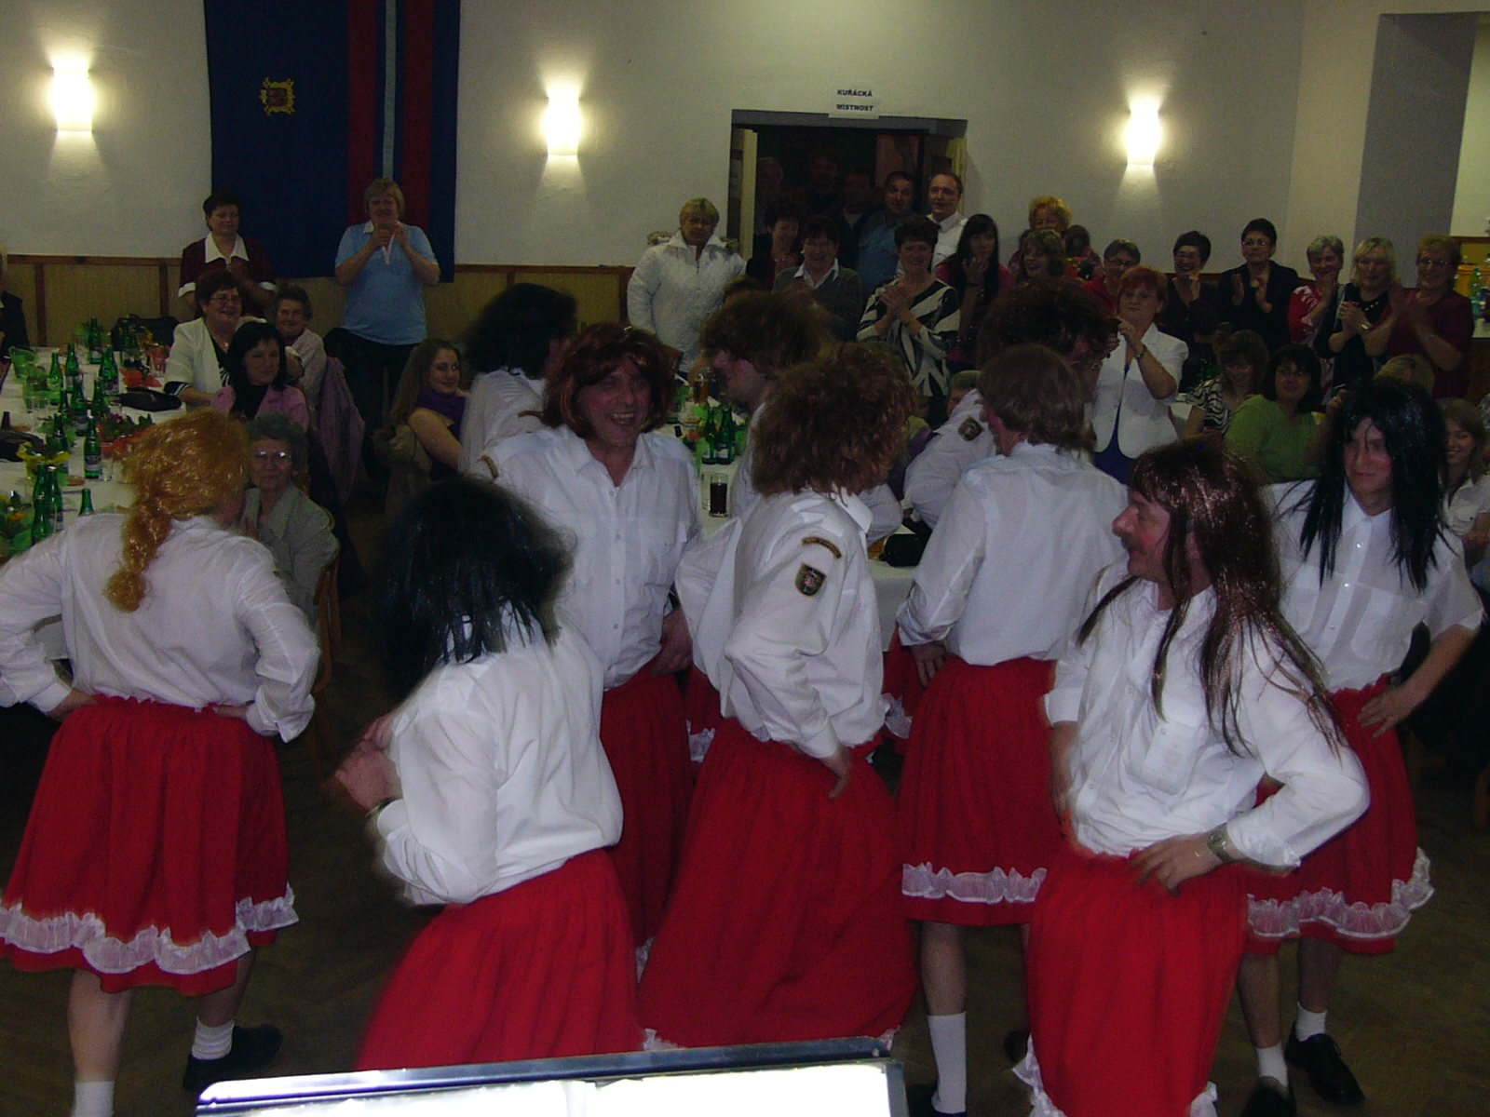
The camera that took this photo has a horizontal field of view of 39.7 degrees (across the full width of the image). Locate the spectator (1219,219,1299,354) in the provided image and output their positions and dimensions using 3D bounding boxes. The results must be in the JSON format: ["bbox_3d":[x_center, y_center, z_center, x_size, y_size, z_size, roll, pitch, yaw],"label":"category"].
[{"bbox_3d":[2.859,-1.115,11.845,0.500,1.638,0.380,5,14,10],"label":"spectator"}]

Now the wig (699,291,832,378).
[{"bbox_3d":[0.060,-0.587,5.500,0.330,0.250,0.280,-7,12,12],"label":"wig"}]

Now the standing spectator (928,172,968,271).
[{"bbox_3d":[1.043,-1.274,11.675,0.500,1.790,0.320,10,17,29],"label":"standing spectator"}]

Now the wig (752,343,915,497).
[{"bbox_3d":[0.165,-0.257,3.880,0.280,0.260,0.275,-11,20,-39],"label":"wig"}]

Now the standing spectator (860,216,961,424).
[{"bbox_3d":[0.813,-0.862,10.292,0.480,1.665,0.400,5,15,10],"label":"standing spectator"}]

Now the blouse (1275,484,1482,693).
[{"bbox_3d":[1.438,0.077,4.794,0.530,0.500,0.280,7,15,19],"label":"blouse"}]

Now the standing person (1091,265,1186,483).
[{"bbox_3d":[1.652,-0.431,8.820,0.460,1.620,0.400,12,17,33],"label":"standing person"}]

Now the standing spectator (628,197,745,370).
[{"bbox_3d":[-0.316,-1.079,10.994,0.600,1.660,0.380,2,14,-2],"label":"standing spectator"}]

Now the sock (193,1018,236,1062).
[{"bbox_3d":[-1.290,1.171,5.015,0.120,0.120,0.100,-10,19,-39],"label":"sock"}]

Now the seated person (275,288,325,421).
[{"bbox_3d":[-2.251,-0.647,9.800,0.720,1.258,0.480,-10,18,-41],"label":"seated person"}]

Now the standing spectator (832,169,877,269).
[{"bbox_3d":[0.648,-1.426,12.303,0.500,1.745,0.320,4,15,8],"label":"standing spectator"}]

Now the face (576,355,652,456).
[{"bbox_3d":[-0.270,-0.320,4.290,0.150,0.200,0.140,-4,16,-21],"label":"face"}]

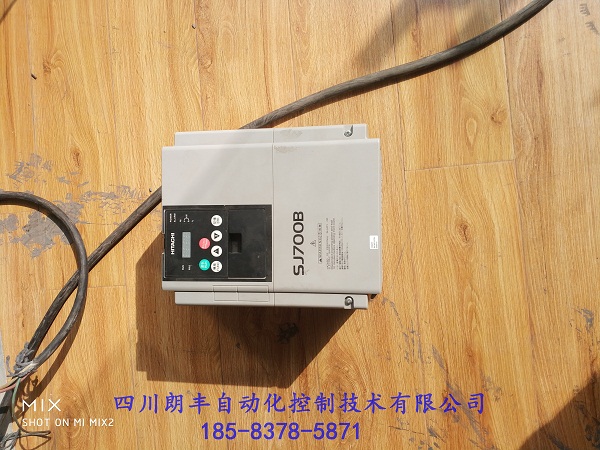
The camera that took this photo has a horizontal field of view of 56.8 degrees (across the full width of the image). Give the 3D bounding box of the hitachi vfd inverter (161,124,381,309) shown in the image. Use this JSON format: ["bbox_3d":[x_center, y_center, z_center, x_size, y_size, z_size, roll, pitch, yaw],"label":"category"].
[{"bbox_3d":[-0.021,-0.008,0.727,0.260,0.176,0.209,0,89,12],"label":"hitachi vfd inverter"}]

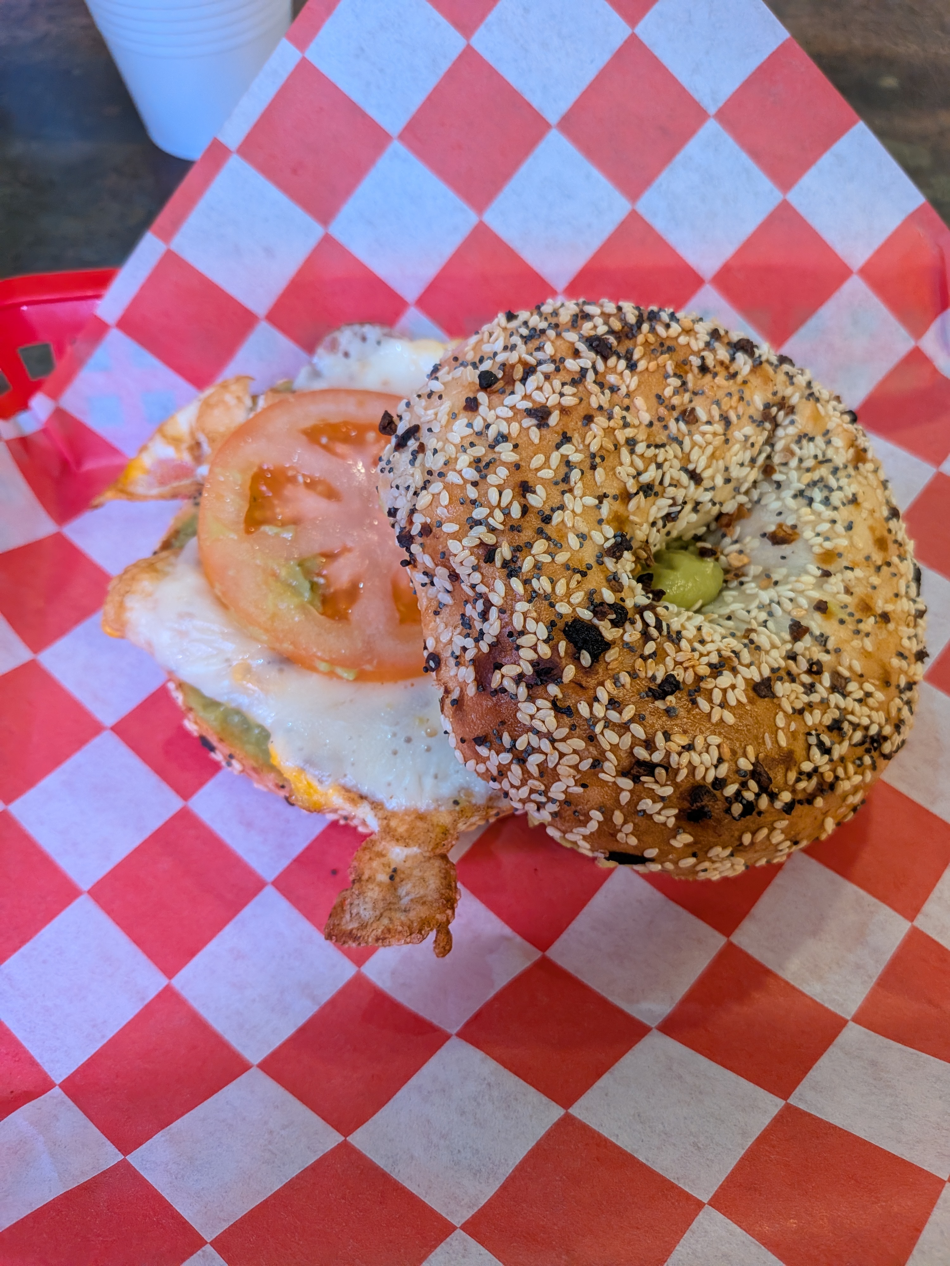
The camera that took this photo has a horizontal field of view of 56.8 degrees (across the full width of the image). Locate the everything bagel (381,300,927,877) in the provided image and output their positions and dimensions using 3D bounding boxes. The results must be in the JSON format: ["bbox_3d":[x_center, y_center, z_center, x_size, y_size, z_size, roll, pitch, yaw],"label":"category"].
[{"bbox_3d":[0.039,-0.014,0.168,0.115,0.040,0.112,7,65,-16],"label":"everything bagel"}]

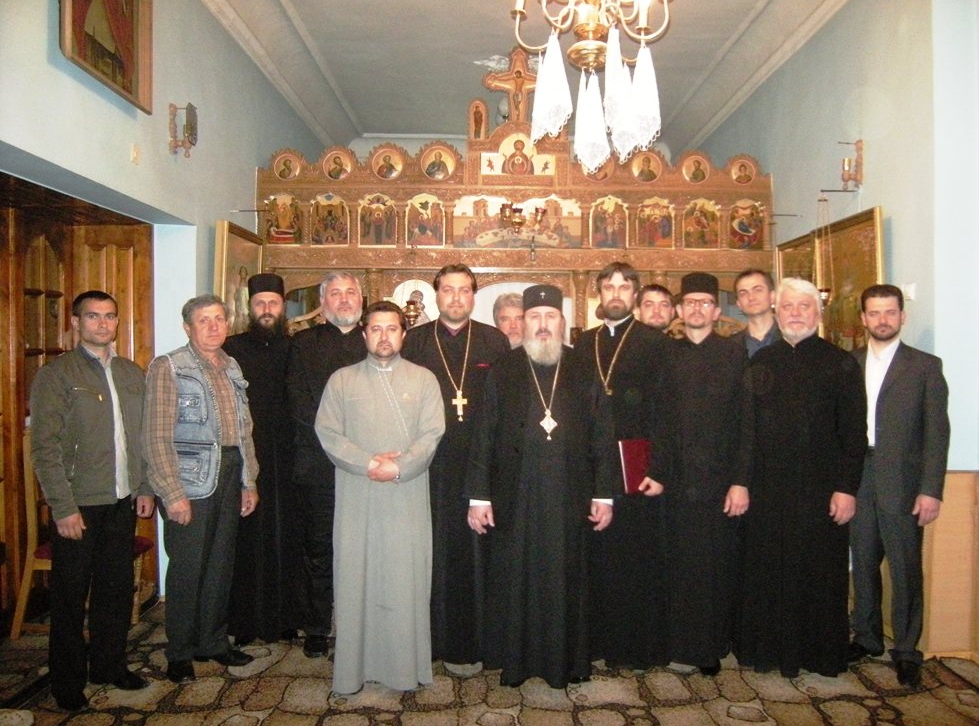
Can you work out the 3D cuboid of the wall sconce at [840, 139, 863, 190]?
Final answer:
[{"bbox_3d":[2.057,-1.128,4.500,0.120,0.295,0.090,0,1,-1],"label":"wall sconce"}]

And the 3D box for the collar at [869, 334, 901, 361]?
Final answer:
[{"bbox_3d":[1.826,-0.072,3.660,0.150,0.115,0.130,1,2,37],"label":"collar"}]

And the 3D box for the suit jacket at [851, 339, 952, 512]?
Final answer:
[{"bbox_3d":[1.835,0.294,3.650,0.550,0.802,0.320,1,1,27],"label":"suit jacket"}]

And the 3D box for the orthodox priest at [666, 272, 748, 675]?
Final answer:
[{"bbox_3d":[0.983,0.494,3.760,0.520,1.842,0.380,0,1,7],"label":"orthodox priest"}]

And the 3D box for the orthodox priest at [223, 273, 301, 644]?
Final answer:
[{"bbox_3d":[-1.148,0.468,4.040,0.520,1.850,0.360,0,2,-12],"label":"orthodox priest"}]

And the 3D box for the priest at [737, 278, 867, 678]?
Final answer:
[{"bbox_3d":[1.435,0.514,3.690,0.590,1.807,0.400,0,1,11],"label":"priest"}]

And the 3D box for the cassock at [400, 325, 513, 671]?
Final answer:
[{"bbox_3d":[-0.155,0.590,3.840,0.570,1.600,0.360,0,1,-1],"label":"cassock"}]

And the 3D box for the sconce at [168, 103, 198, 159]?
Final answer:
[{"bbox_3d":[-1.675,-1.263,4.300,0.155,0.305,0.120,0,1,0],"label":"sconce"}]

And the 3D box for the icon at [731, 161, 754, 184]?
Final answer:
[{"bbox_3d":[1.915,-1.436,5.970,0.175,0.180,0.030,0,1,-2],"label":"icon"}]

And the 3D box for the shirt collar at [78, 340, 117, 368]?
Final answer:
[{"bbox_3d":[-1.708,-0.041,3.450,0.160,0.115,0.150,-1,1,-33],"label":"shirt collar"}]

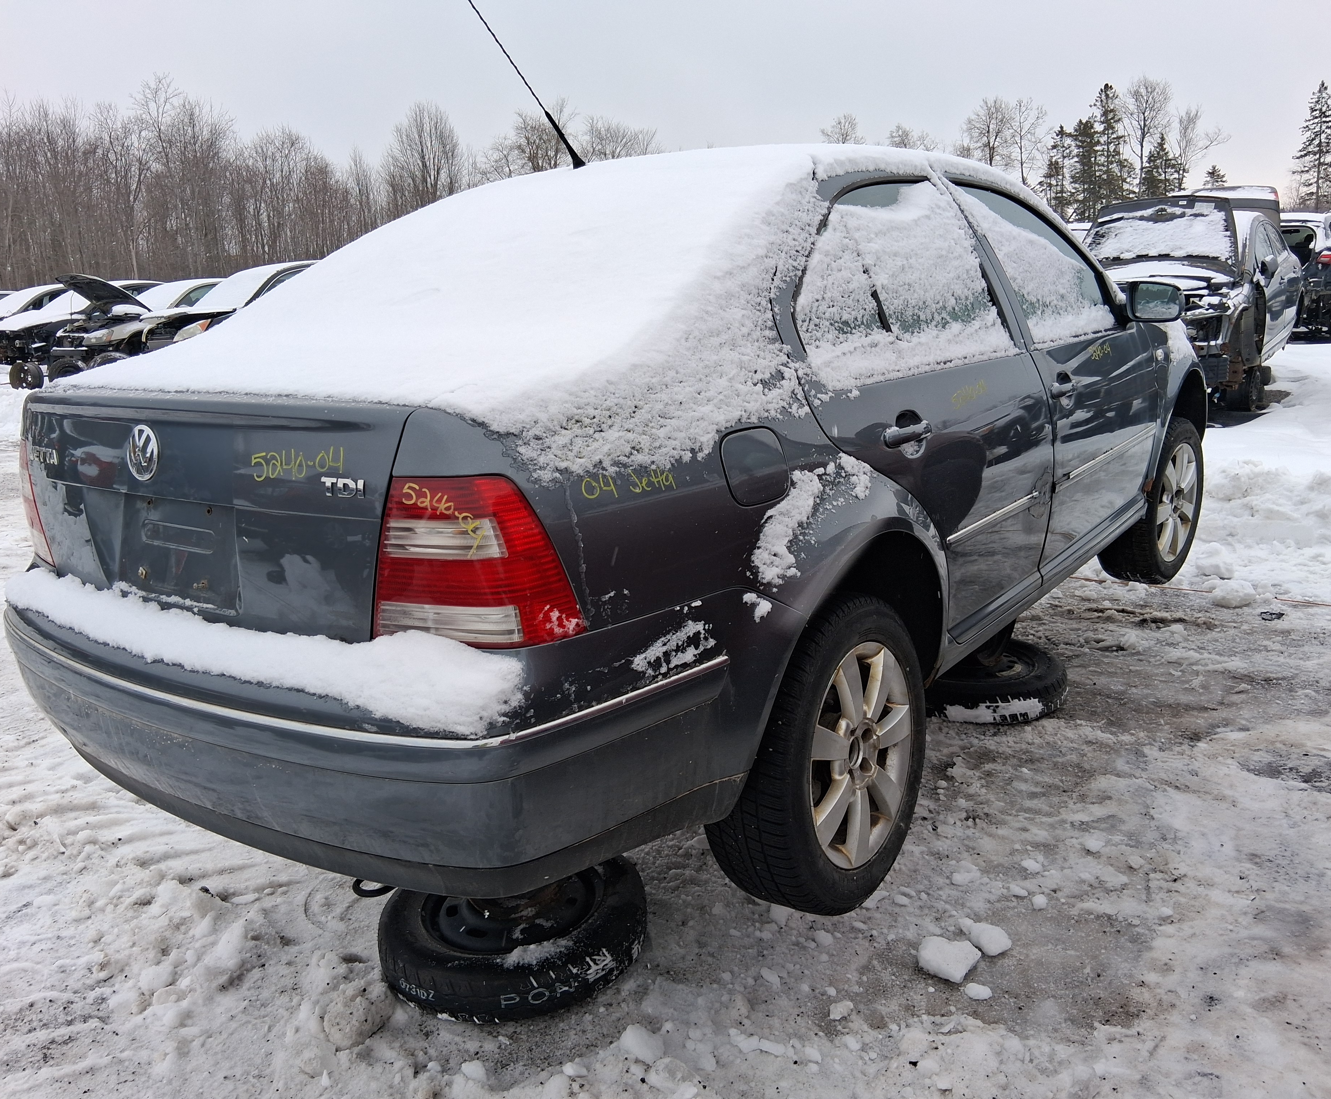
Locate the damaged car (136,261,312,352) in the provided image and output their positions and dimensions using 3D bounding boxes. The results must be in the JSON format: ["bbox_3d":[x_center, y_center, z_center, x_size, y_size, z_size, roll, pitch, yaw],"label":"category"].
[{"bbox_3d":[-5.820,-3.711,17.350,1.780,1.580,4.500,4,15,29],"label":"damaged car"}]

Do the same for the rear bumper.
[{"bbox_3d":[-0.677,0.201,2.076,1.710,0.390,0.720,7,17,36],"label":"rear bumper"}]

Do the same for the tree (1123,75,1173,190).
[{"bbox_3d":[34.991,-27.163,80.000,3.700,13.500,3.700,-3,14,0],"label":"tree"}]

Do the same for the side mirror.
[{"bbox_3d":[1.533,-0.778,3.438,0.180,0.135,0.115,9,18,42],"label":"side mirror"}]

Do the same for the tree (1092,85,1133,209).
[{"bbox_3d":[26.402,-21.499,65.000,2.800,11.750,2.800,-3,13,0],"label":"tree"}]

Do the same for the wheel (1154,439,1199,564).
[{"bbox_3d":[1.844,-0.180,4.116,0.180,0.440,0.440,9,18,41],"label":"wheel"}]

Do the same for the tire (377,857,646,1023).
[{"bbox_3d":[-0.351,0.893,2.597,0.610,0.180,0.610,-3,13,0],"label":"tire"}]

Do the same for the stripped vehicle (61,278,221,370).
[{"bbox_3d":[-7.200,-3.713,17.800,1.750,1.500,4.400,10,19,42],"label":"stripped vehicle"}]

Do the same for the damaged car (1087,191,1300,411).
[{"bbox_3d":[5.530,-2.668,11.650,1.800,1.850,4.400,7,19,36],"label":"damaged car"}]

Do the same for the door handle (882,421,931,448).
[{"bbox_3d":[0.444,-0.216,2.051,0.052,0.046,0.190,7,17,36],"label":"door handle"}]

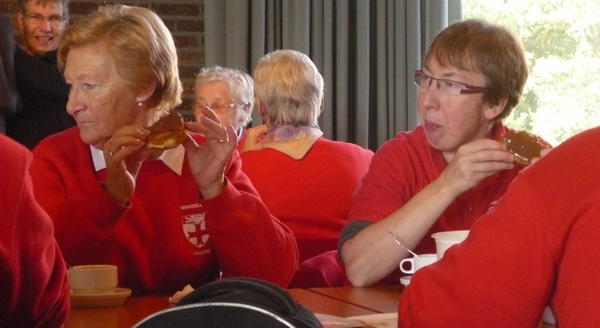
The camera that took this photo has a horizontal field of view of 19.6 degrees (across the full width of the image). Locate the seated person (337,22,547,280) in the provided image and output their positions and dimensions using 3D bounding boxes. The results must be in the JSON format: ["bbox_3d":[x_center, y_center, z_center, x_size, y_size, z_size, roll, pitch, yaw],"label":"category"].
[{"bbox_3d":[0.290,0.355,3.070,0.480,1.200,0.680,0,1,-19],"label":"seated person"}]

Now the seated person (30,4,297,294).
[{"bbox_3d":[-0.245,0.350,2.980,0.500,1.220,0.680,0,1,-12],"label":"seated person"}]

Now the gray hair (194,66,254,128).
[{"bbox_3d":[-0.229,-0.197,5.220,0.175,0.210,0.200,1,2,42],"label":"gray hair"}]

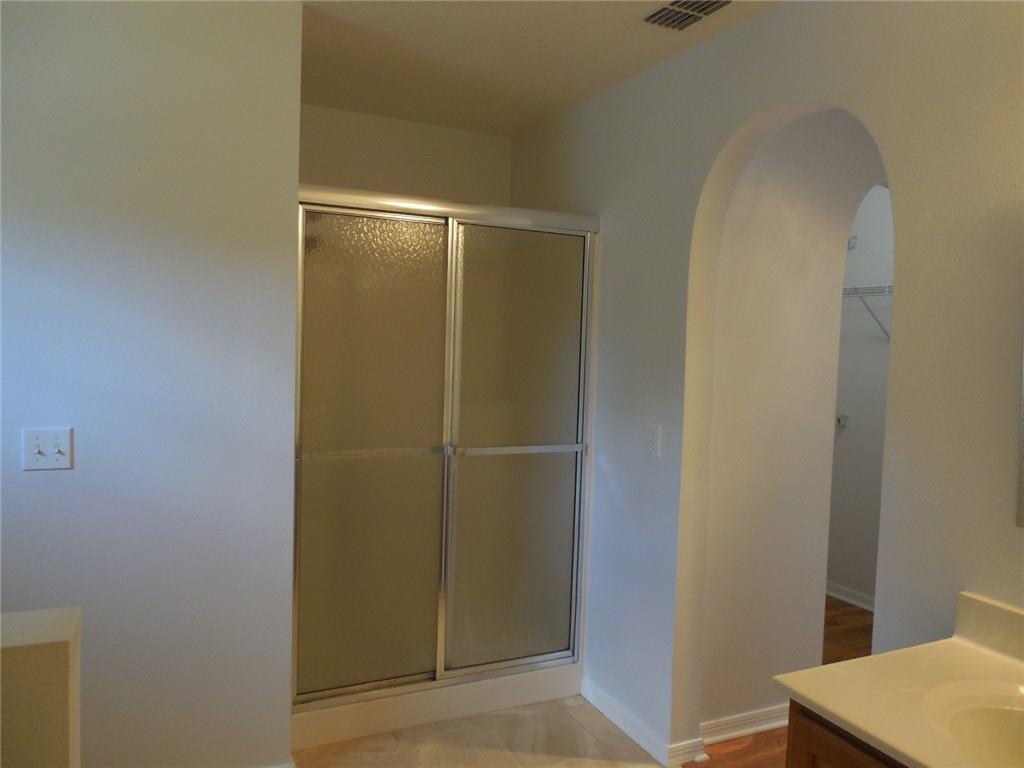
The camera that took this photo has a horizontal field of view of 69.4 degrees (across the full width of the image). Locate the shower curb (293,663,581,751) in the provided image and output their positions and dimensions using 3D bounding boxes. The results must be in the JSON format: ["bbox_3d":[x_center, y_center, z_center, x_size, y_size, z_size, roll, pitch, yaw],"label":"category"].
[{"bbox_3d":[-0.271,1.205,2.838,1.181,0.139,0.100,0,4,-25],"label":"shower curb"}]

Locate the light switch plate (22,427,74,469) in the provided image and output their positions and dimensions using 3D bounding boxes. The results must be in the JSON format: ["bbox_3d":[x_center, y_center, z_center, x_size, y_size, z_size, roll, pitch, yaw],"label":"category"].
[{"bbox_3d":[-1.266,0.180,2.020,0.117,0.115,0.013,0,4,-25],"label":"light switch plate"}]

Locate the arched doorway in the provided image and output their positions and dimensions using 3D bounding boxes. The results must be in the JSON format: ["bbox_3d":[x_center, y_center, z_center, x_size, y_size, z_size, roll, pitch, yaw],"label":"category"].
[{"bbox_3d":[0.787,0.282,2.143,0.145,2.135,0.756,0,4,-25],"label":"arched doorway"}]

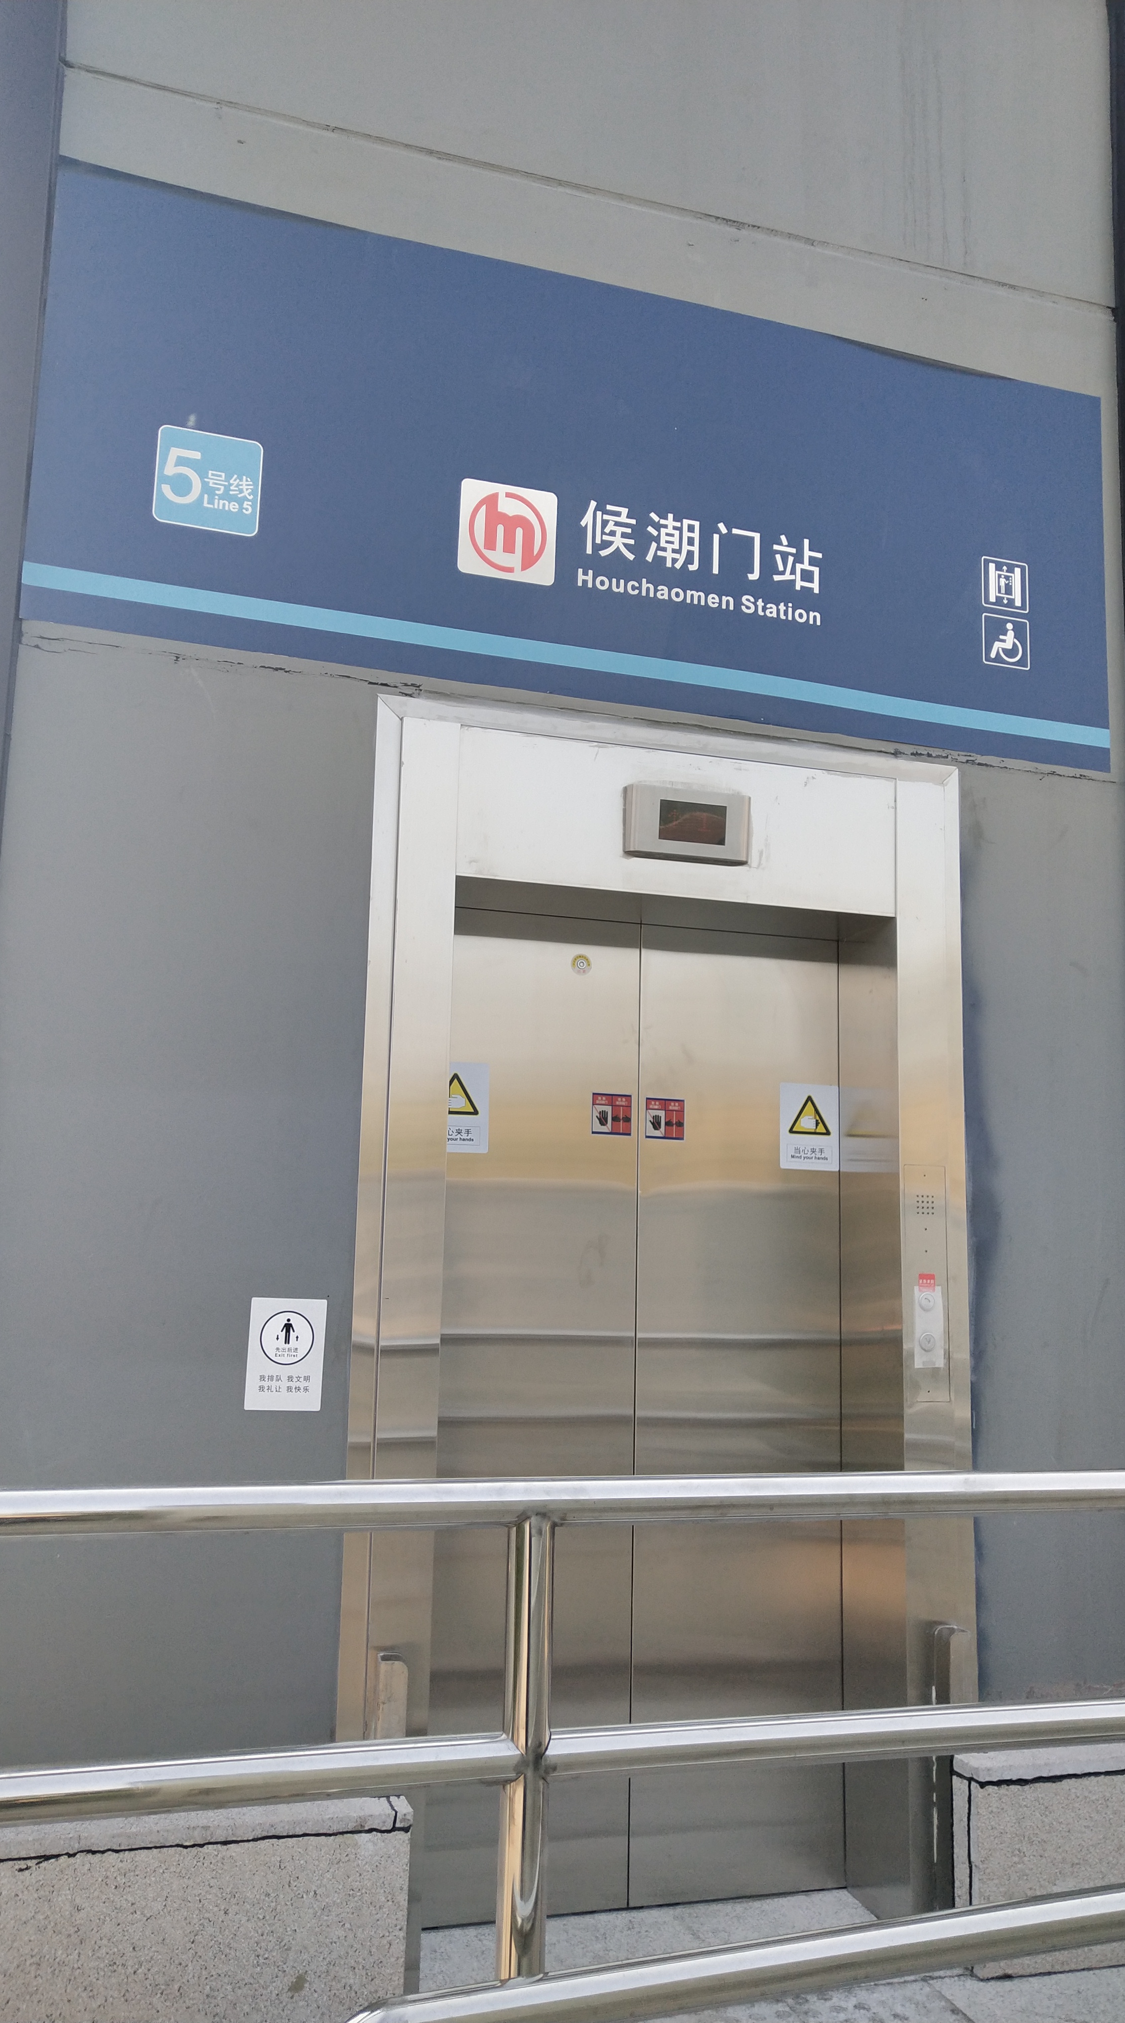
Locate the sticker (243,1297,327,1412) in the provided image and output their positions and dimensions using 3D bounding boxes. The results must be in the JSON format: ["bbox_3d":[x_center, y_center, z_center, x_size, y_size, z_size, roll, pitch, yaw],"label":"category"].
[{"bbox_3d":[-0.525,0.656,3.349,0.145,0.210,0.010,5,-10,-19],"label":"sticker"}]

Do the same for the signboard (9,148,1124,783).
[{"bbox_3d":[0.149,-1.152,3.881,2.510,0.980,0.030,5,-10,-19],"label":"signboard"}]

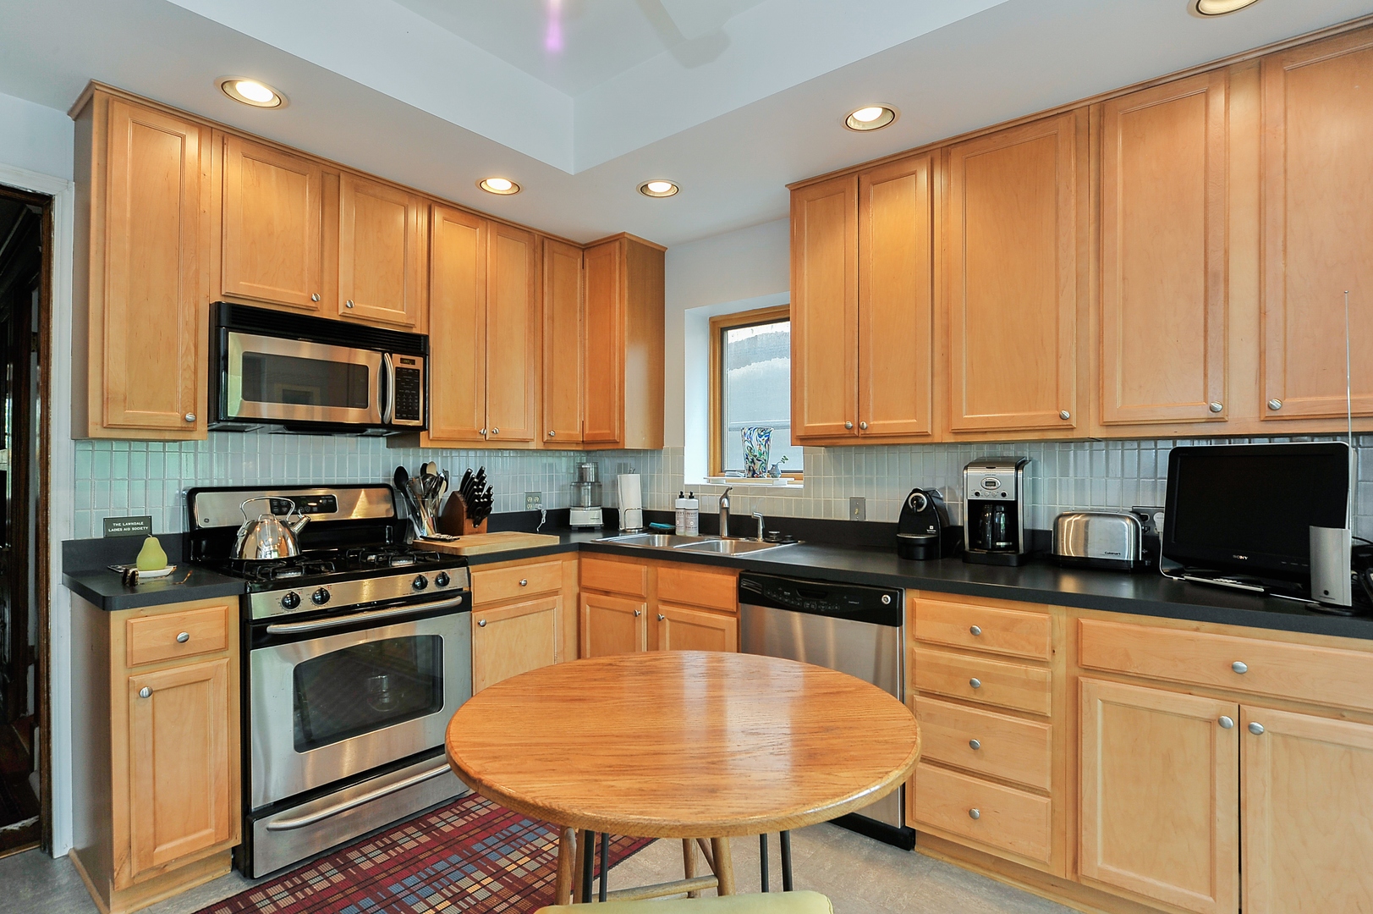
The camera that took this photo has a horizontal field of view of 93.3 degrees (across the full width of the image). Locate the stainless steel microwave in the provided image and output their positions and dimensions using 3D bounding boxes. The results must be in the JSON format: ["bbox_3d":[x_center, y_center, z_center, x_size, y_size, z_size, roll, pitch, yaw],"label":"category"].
[{"bbox_3d":[-1.455,-0.307,2.550,0.405,0.409,0.755,0,-1,39],"label":"stainless steel microwave"}]

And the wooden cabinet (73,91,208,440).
[{"bbox_3d":[-1.819,-0.586,2.167,0.320,1.065,0.299,0,-1,39],"label":"wooden cabinet"}]

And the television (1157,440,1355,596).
[{"bbox_3d":[1.624,0.172,1.854,0.135,0.415,0.440,0,-1,-22],"label":"television"}]

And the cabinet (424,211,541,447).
[{"bbox_3d":[-1.047,-0.570,3.115,0.330,1.055,0.615,0,-1,39],"label":"cabinet"}]

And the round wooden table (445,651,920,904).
[{"bbox_3d":[-0.006,0.915,1.391,0.955,0.745,0.905,0,-1,0],"label":"round wooden table"}]

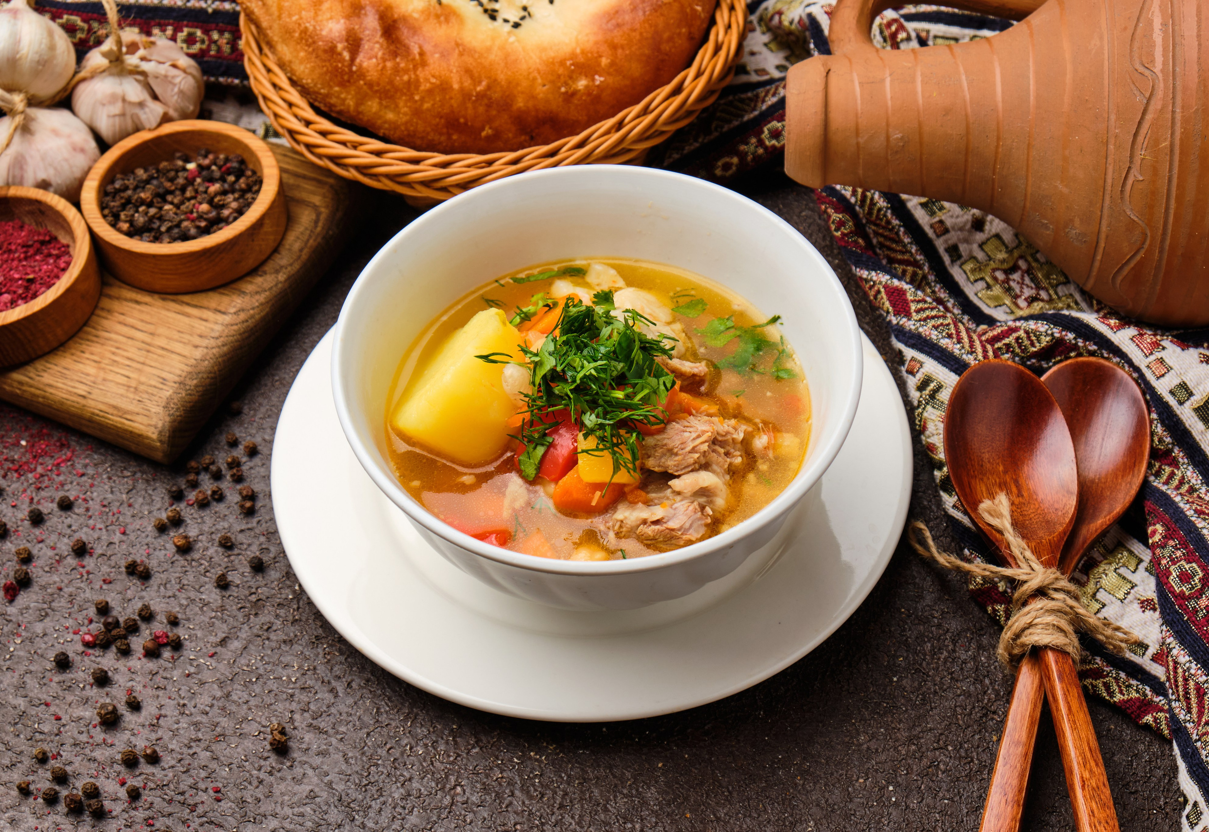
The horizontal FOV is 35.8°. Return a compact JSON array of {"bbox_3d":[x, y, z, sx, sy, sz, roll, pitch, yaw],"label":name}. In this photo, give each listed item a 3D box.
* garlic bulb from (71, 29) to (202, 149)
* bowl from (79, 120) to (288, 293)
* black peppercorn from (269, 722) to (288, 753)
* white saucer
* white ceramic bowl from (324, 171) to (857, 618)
[{"bbox_3d":[-0.166,-0.115,0.665,0.046,0.041,0.046,-4,56,3],"label":"garlic bulb"},{"bbox_3d":[-0.143,-0.071,0.639,0.066,0.021,0.066,-2,50,0],"label":"bowl"},{"bbox_3d":[-0.094,0.093,0.541,0.005,0.005,0.007,-15,51,-11],"label":"black peppercorn"},{"bbox_3d":[-0.004,0.015,0.594,0.200,0.021,0.200,-1,50,1],"label":"white saucer"},{"bbox_3d":[-0.002,0.001,0.570,0.155,0.063,0.155,-1,50,1],"label":"white ceramic bowl"}]

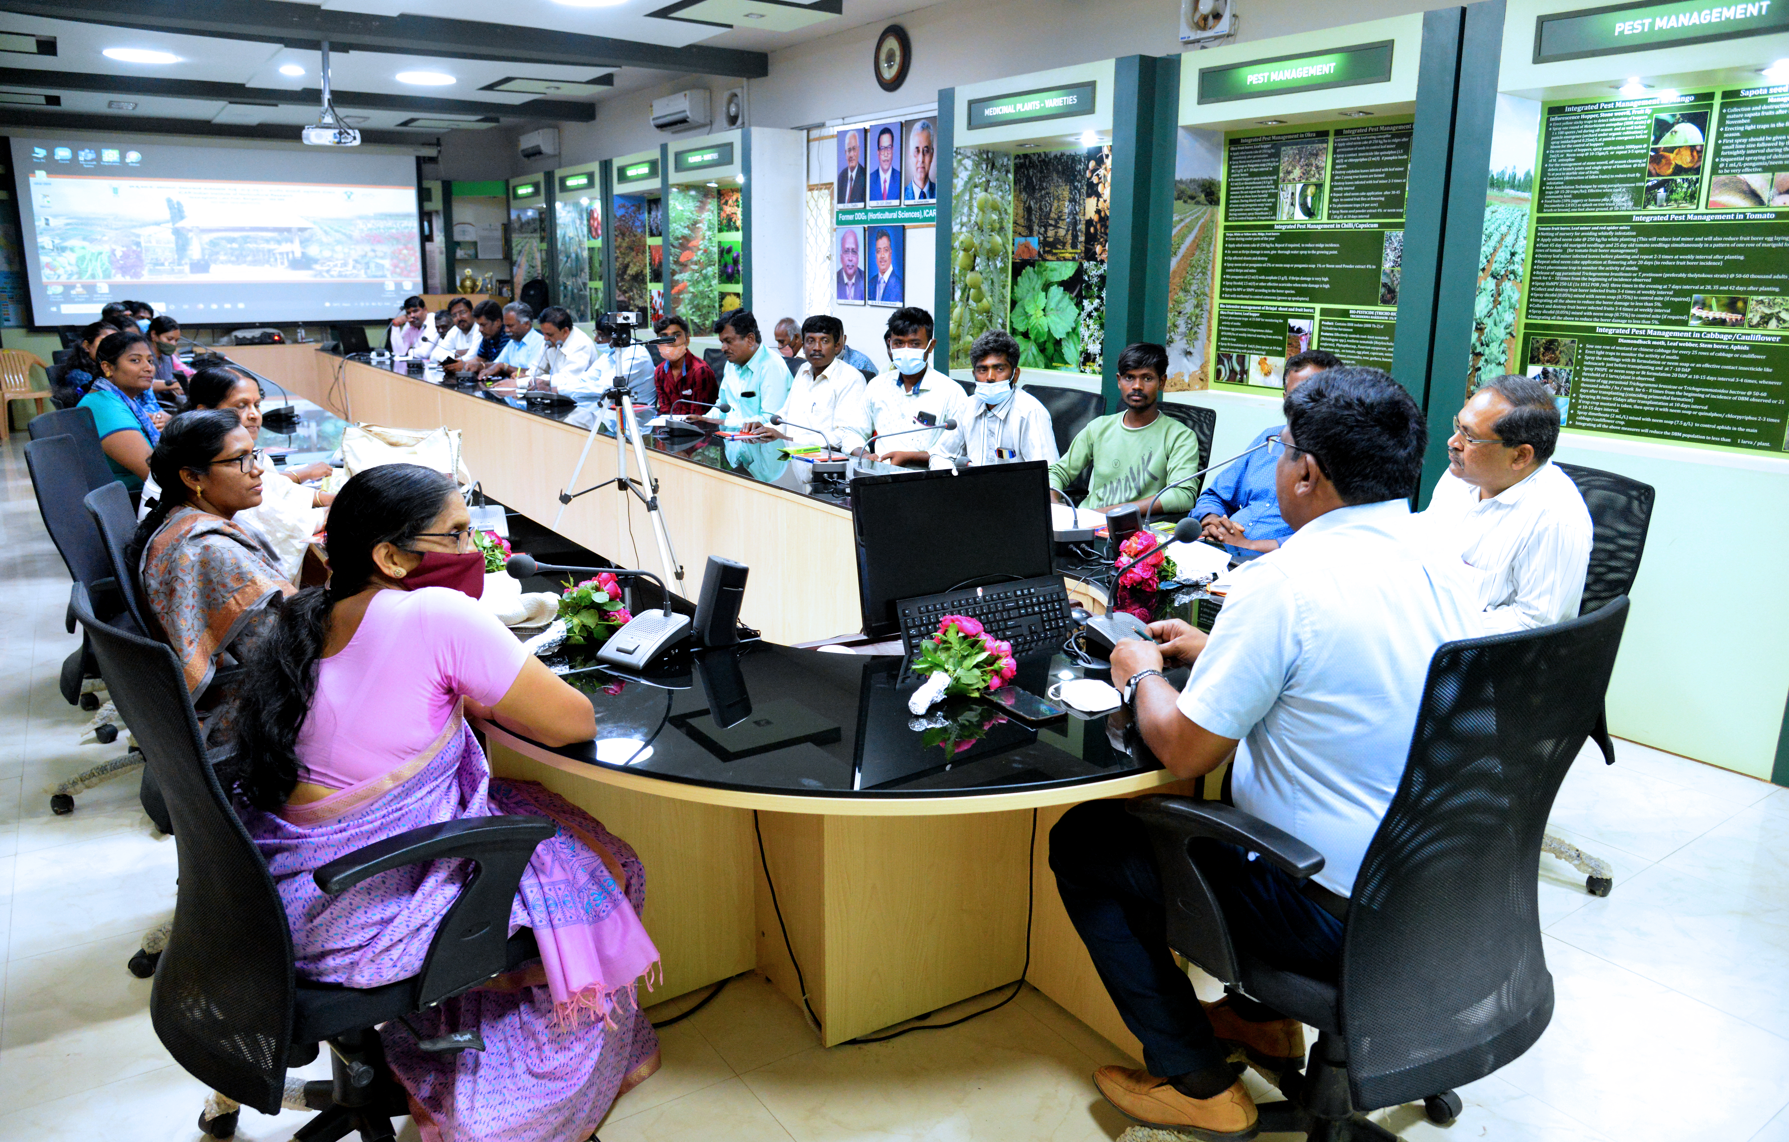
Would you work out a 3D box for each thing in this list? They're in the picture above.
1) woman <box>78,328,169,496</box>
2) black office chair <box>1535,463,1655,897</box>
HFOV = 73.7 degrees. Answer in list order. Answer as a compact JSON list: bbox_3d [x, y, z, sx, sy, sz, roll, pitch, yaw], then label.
[{"bbox_3d":[-2.806,-0.321,4.832,0.750,1.270,0.460,-6,16,-22],"label":"woman"},{"bbox_3d":[1.543,0.255,3.099,0.600,1.060,0.600,-10,18,-34],"label":"black office chair"}]

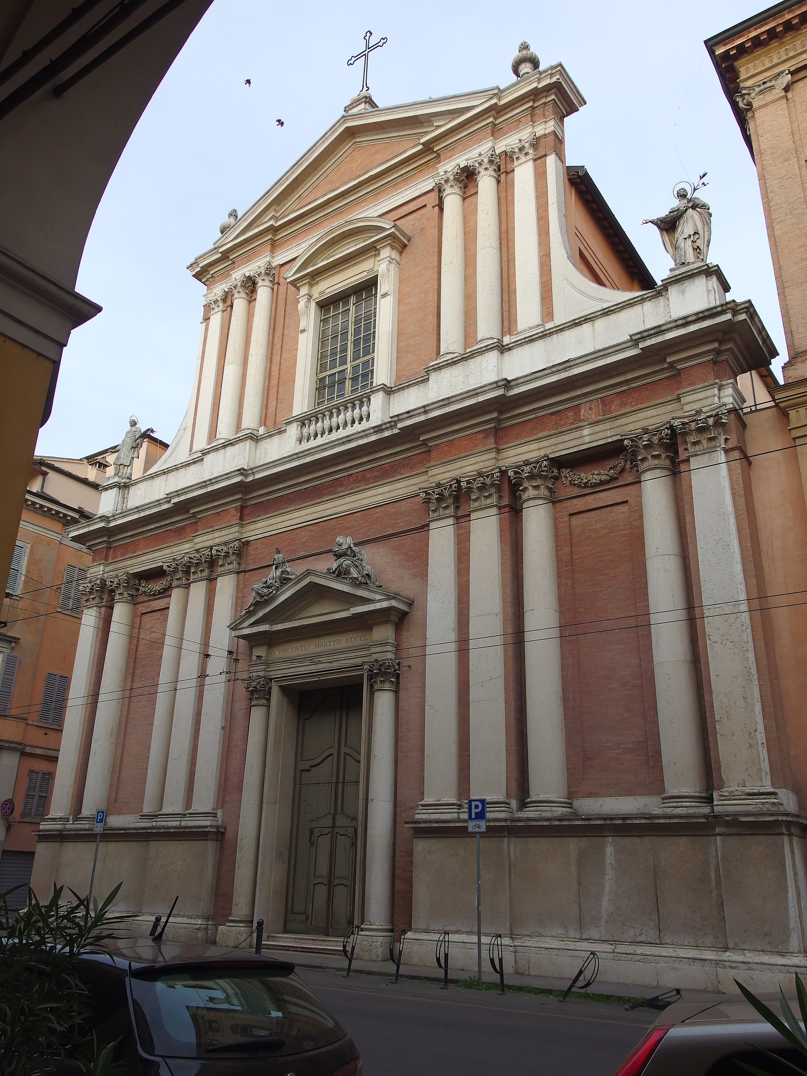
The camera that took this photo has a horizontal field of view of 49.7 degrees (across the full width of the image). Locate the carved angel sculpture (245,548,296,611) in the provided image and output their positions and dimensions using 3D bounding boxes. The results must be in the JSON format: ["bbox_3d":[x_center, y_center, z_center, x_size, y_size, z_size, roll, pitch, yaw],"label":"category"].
[{"bbox_3d":[-3.548,1.204,23.500,1.720,1.530,0.650,-14,-26,33],"label":"carved angel sculpture"}]

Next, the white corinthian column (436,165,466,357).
[{"bbox_3d":[1.355,-7.523,24.279,0.860,6.450,0.800,1,-22,0],"label":"white corinthian column"}]

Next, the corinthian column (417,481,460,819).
[{"bbox_3d":[0.934,2.534,21.516,1.120,8.393,0.406,-14,-26,33],"label":"corinthian column"}]

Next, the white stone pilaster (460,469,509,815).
[{"bbox_3d":[1.900,2.292,20.540,1.220,8.350,0.360,-14,-26,34],"label":"white stone pilaster"}]

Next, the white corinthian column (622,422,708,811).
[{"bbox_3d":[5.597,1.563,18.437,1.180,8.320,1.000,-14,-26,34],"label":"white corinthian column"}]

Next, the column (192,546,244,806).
[{"bbox_3d":[-5.482,4.075,25.590,1.220,8.270,0.360,-14,-26,34],"label":"column"}]

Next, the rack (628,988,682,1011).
[{"bbox_3d":[3.714,6.781,12.731,0.900,0.180,0.330,-23,9,5],"label":"rack"}]

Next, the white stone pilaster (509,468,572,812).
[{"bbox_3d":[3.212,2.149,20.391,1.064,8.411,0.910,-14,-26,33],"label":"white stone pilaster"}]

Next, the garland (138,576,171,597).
[{"bbox_3d":[-7.961,1.546,27.769,1.530,0.620,0.290,-14,-26,33],"label":"garland"}]

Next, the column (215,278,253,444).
[{"bbox_3d":[-5.657,-5.819,29.012,0.860,6.450,0.800,-14,-26,33],"label":"column"}]

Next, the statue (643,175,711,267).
[{"bbox_3d":[6.929,-7.870,21.911,1.435,2.709,0.840,-14,-26,33],"label":"statue"}]

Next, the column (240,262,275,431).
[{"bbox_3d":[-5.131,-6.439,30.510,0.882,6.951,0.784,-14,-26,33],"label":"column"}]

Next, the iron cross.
[{"bbox_3d":[-1.357,-17.588,32.056,1.860,3.120,0.180,-14,-26,34],"label":"iron cross"}]

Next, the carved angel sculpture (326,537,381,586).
[{"bbox_3d":[-1.191,0.617,21.915,0.650,1.560,1.620,18,-27,-36],"label":"carved angel sculpture"}]

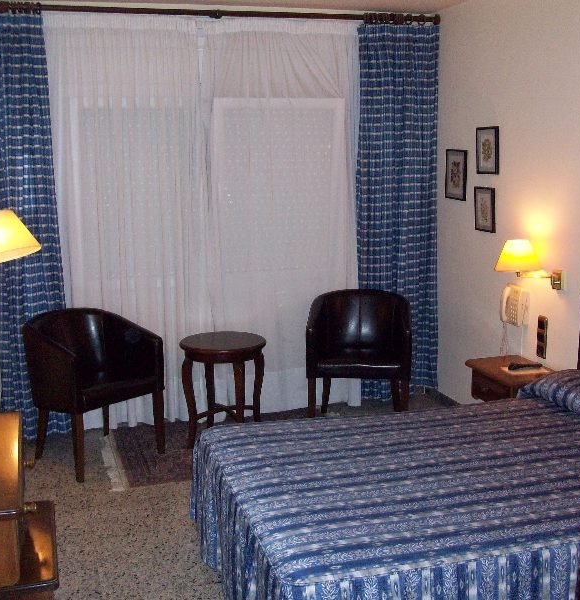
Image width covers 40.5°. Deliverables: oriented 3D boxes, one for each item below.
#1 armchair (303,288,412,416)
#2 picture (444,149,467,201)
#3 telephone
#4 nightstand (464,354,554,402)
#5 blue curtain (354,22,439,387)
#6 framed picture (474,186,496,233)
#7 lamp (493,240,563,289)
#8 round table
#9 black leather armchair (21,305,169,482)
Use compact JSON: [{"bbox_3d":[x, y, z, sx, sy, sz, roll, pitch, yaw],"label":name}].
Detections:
[{"bbox_3d":[0.422,0.378,4.791,0.591,0.784,0.591,0,10,5],"label":"armchair"},{"bbox_3d":[1.063,-0.801,5.032,0.019,0.314,0.225,-4,11,-18],"label":"picture"},{"bbox_3d":[1.274,0.025,4.448,0.084,0.219,0.186,-4,11,-18],"label":"telephone"},{"bbox_3d":[1.226,0.485,4.234,0.373,0.219,0.486,-4,11,-18],"label":"nightstand"},{"bbox_3d":[0.705,-0.539,5.157,0.548,2.406,0.130,-3,11,-14],"label":"blue curtain"},{"bbox_3d":[1.175,-0.542,4.739,0.019,0.264,0.193,-4,11,-18],"label":"framed picture"},{"bbox_3d":[1.231,-0.185,4.114,0.347,0.283,0.251,-4,11,-18],"label":"lamp"},{"bbox_3d":[-0.377,0.527,4.540,0.489,0.601,0.489,-1,10,0],"label":"round table"},{"bbox_3d":[-1.108,0.478,4.345,0.591,0.784,0.591,8,13,40],"label":"black leather armchair"}]

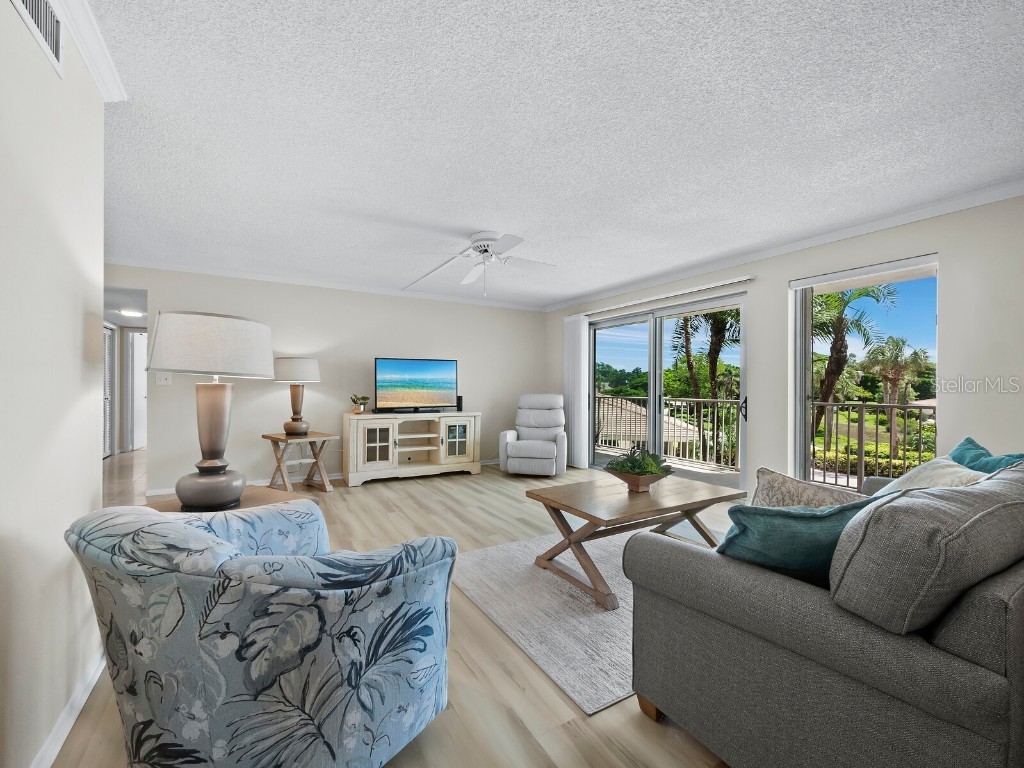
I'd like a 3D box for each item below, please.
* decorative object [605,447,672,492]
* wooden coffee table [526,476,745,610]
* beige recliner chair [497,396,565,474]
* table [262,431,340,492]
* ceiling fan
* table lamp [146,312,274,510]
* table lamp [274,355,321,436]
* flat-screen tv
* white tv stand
[{"bbox_3d":[0.872,0.583,2.841,0.328,0.295,0.328,0,0,-29],"label":"decorative object"},{"bbox_3d":[0.846,0.963,2.811,1.275,0.466,0.767,0,0,-30],"label":"wooden coffee table"},{"bbox_3d":[0.362,0.682,5.944,0.870,1.050,0.860,0,0,14],"label":"beige recliner chair"},{"bbox_3d":[-2.352,0.883,4.614,0.699,0.610,0.541,0,0,41],"label":"table"},{"bbox_3d":[-0.225,-1.019,3.489,1.320,0.448,1.320,0,0,-29],"label":"ceiling fan"},{"bbox_3d":[-1.381,0.138,1.925,0.464,0.867,0.464,0,0,-29],"label":"table lamp"},{"bbox_3d":[-2.454,0.144,4.738,0.464,0.867,0.464,0,0,-29],"label":"table lamp"},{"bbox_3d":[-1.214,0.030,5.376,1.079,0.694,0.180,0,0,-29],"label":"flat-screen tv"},{"bbox_3d":[-1.254,0.786,5.353,1.651,0.820,0.487,0,0,-29],"label":"white tv stand"}]

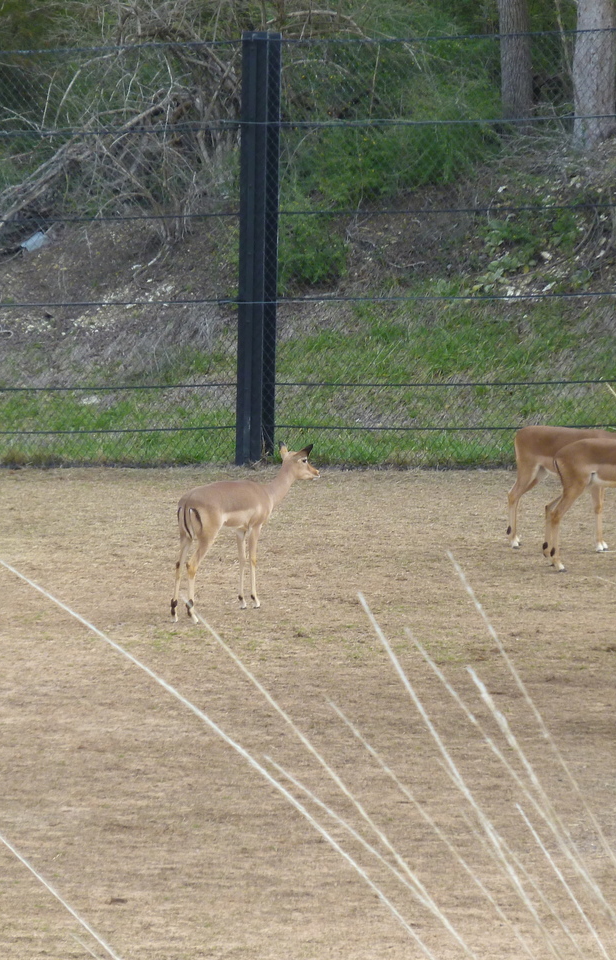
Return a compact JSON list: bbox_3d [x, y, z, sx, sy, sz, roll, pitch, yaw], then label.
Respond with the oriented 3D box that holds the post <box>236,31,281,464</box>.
[{"bbox_3d":[-0.350,-1.636,57.482,0.200,3.067,0.200,4,6,31],"label":"post"}]

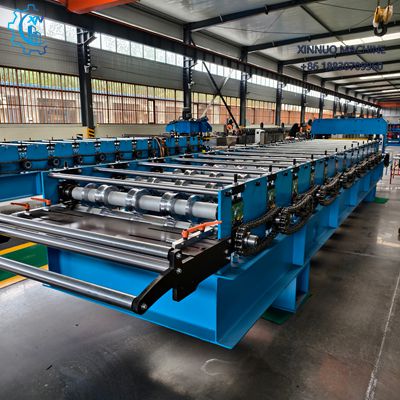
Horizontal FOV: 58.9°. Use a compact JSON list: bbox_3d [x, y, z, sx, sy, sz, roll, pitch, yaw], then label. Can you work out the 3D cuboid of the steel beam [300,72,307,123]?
[{"bbox_3d":[9.610,-8.462,32.724,0.340,6.200,0.260,7,14,33],"label":"steel beam"}]

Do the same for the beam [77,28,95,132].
[{"bbox_3d":[-4.002,-3.954,12.489,0.340,5.750,0.260,7,14,33],"label":"beam"}]

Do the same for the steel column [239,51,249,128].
[{"bbox_3d":[2.653,-6.179,21.612,0.330,5.750,0.250,7,14,32],"label":"steel column"}]

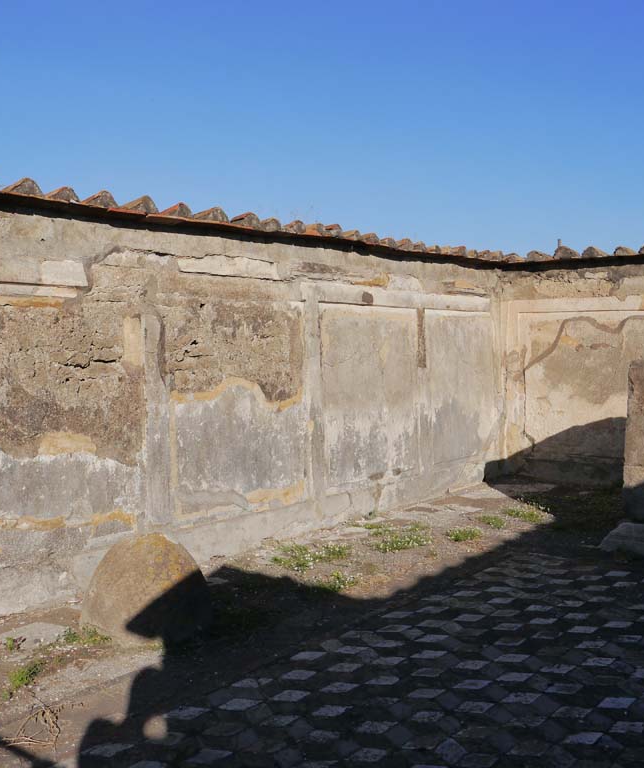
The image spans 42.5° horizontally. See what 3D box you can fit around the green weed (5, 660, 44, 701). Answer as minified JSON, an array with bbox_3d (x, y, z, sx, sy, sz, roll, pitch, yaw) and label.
[{"bbox_3d":[-1.426,1.398,3.968,0.180,0.117,0.288,-2,3,-20],"label":"green weed"}]

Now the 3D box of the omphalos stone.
[{"bbox_3d":[-1.035,1.149,4.861,0.745,0.515,0.745,-1,3,-12],"label":"omphalos stone"}]

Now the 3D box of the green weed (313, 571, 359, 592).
[{"bbox_3d":[0.090,1.308,5.543,0.308,0.107,0.231,0,3,1],"label":"green weed"}]

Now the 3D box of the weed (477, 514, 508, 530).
[{"bbox_3d":[1.485,1.203,7.258,0.258,0.112,0.219,0,3,12],"label":"weed"}]

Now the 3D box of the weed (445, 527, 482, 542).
[{"bbox_3d":[1.171,1.234,6.860,0.310,0.097,0.248,0,3,10],"label":"weed"}]

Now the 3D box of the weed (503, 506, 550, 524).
[{"bbox_3d":[1.847,1.170,7.523,0.406,0.143,0.304,0,3,14],"label":"weed"}]

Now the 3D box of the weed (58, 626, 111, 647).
[{"bbox_3d":[-1.316,1.387,4.590,0.277,0.071,0.152,-1,3,-16],"label":"weed"}]

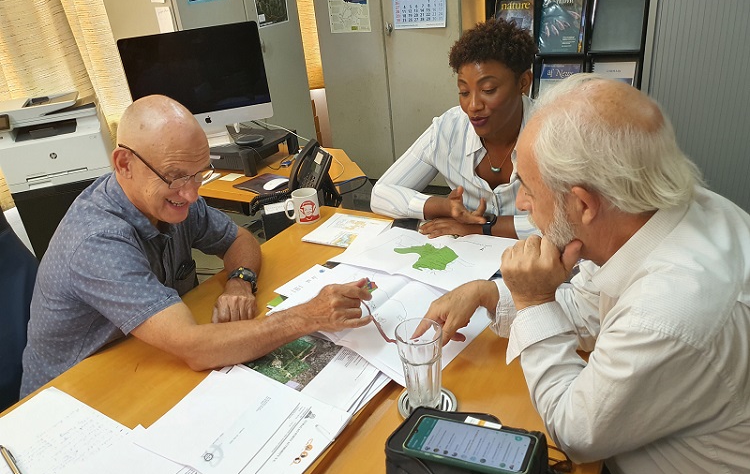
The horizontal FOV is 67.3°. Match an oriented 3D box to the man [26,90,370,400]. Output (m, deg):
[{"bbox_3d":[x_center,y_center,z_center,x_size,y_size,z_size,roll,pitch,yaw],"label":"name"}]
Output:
[{"bbox_3d":[-0.417,0.294,1.358,0.800,1.220,0.530,11,30,33],"label":"man"}]

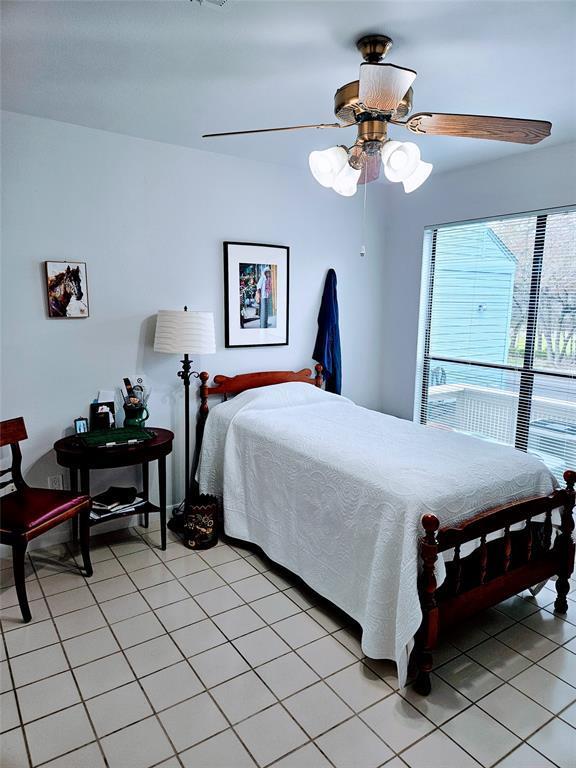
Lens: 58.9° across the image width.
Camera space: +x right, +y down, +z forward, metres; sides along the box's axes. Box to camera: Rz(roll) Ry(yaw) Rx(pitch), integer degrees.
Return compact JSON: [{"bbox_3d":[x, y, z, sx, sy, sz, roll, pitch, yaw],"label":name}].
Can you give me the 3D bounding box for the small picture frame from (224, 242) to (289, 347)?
[{"bbox_3d":[-0.210,-0.628,3.656,0.527,0.713,0.025,-6,11,-33],"label":"small picture frame"}]

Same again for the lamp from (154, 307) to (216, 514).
[{"bbox_3d":[-0.633,0.240,3.259,0.385,1.452,0.385,-6,11,-33],"label":"lamp"}]

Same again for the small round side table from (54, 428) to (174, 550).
[{"bbox_3d":[-0.994,0.660,2.986,0.649,0.710,0.598,0,9,0],"label":"small round side table"}]

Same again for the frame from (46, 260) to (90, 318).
[{"bbox_3d":[-1.271,-0.542,2.948,0.216,0.311,0.025,-6,11,-33],"label":"frame"}]

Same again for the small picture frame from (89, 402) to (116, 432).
[{"bbox_3d":[-1.117,0.200,3.074,0.139,0.167,0.046,-6,11,-33],"label":"small picture frame"}]

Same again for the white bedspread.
[{"bbox_3d":[0.382,0.561,2.978,1.186,0.902,1.886,-6,11,-33],"label":"white bedspread"}]

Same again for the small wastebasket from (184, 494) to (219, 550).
[{"bbox_3d":[-0.541,0.850,3.152,0.213,0.284,0.213,0,9,0],"label":"small wastebasket"}]

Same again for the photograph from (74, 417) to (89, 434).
[{"bbox_3d":[-1.216,0.245,3.008,0.070,0.098,0.035,-6,11,-33],"label":"photograph"}]

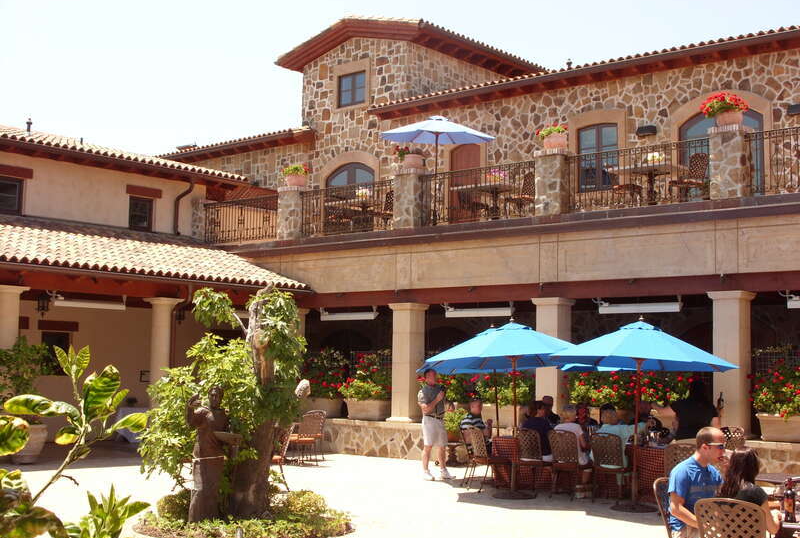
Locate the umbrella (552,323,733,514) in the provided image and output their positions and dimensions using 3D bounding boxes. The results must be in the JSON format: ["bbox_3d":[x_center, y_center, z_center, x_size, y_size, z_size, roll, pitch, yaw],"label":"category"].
[{"bbox_3d":[3.198,1.858,16.951,2.500,2.490,2.500,1,-5,0],"label":"umbrella"}]

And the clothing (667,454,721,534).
[{"bbox_3d":[2.066,1.586,9.050,0.310,0.550,0.450,-2,-6,30],"label":"clothing"}]

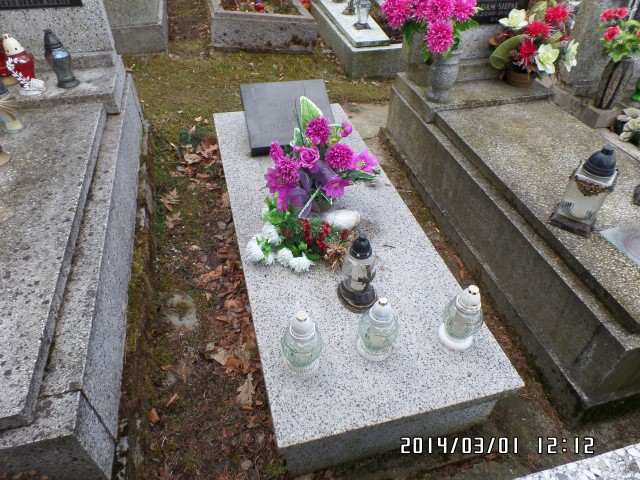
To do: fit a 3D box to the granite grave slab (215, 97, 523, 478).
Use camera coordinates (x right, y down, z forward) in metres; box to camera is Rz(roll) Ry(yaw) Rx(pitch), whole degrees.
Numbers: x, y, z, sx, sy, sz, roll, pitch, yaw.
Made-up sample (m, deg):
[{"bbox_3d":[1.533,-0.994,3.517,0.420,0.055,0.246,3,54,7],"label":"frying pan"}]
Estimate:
[{"bbox_3d":[-0.001,-0.053,1.961,0.750,0.255,1.928,-9,44,-12],"label":"granite grave slab"}]

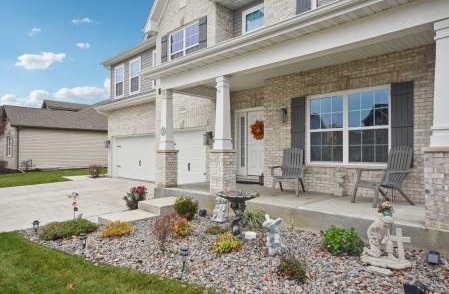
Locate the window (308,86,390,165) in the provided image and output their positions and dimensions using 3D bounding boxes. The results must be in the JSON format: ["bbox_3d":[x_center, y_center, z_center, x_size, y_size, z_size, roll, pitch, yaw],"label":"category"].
[{"bbox_3d":[2.560,-0.376,6.402,1.830,1.570,0.100,-1,-1,44],"label":"window"}]

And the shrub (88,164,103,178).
[{"bbox_3d":[-6.428,1.199,14.900,0.620,0.660,0.620,-1,-2,45],"label":"shrub"}]

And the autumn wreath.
[{"bbox_3d":[1.017,-0.509,9.027,0.610,0.620,0.130,-1,-2,45],"label":"autumn wreath"}]

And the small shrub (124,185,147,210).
[{"bbox_3d":[-2.043,1.151,6.800,0.500,0.530,0.500,-1,-2,45],"label":"small shrub"}]

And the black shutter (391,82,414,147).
[{"bbox_3d":[3.407,-0.426,5.753,0.375,1.620,0.045,-1,-2,45],"label":"black shutter"}]

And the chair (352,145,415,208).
[{"bbox_3d":[2.838,0.506,5.365,0.860,1.040,0.670,0,-1,-16],"label":"chair"}]

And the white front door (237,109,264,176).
[{"bbox_3d":[0.911,-0.134,9.440,1.500,2.120,0.100,-1,-1,44],"label":"white front door"}]

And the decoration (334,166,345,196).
[{"bbox_3d":[2.412,0.741,6.233,0.180,0.600,0.160,-1,-1,44],"label":"decoration"}]

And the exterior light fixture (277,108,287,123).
[{"bbox_3d":[1.458,-0.803,7.572,0.170,0.370,0.200,-1,-2,45],"label":"exterior light fixture"}]

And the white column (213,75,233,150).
[{"bbox_3d":[-0.024,-0.719,6.543,0.305,1.570,0.305,-1,-1,44],"label":"white column"}]

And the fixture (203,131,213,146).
[{"bbox_3d":[-0.488,-0.262,9.271,0.190,0.430,0.220,-1,-1,44],"label":"fixture"}]

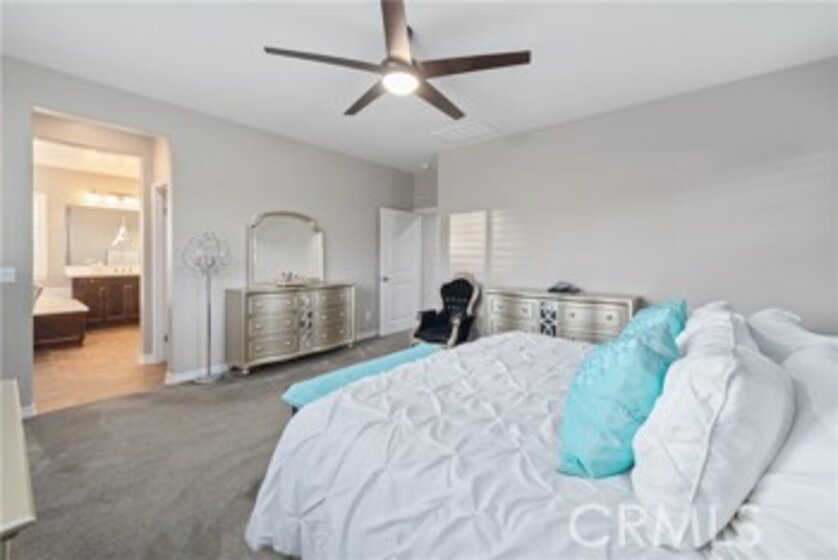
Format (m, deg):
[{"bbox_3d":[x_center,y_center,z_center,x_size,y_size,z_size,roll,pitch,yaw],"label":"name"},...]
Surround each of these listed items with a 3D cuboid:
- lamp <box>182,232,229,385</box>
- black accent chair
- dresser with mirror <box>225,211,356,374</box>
[{"bbox_3d":[-2.180,0.273,3.360,0.410,1.550,0.410,2,3,42],"label":"lamp"},{"bbox_3d":[0.373,0.475,3.990,0.620,1.060,0.700,2,3,42],"label":"black accent chair"},{"bbox_3d":[-1.508,0.073,4.080,0.450,1.850,1.450,2,3,42],"label":"dresser with mirror"}]

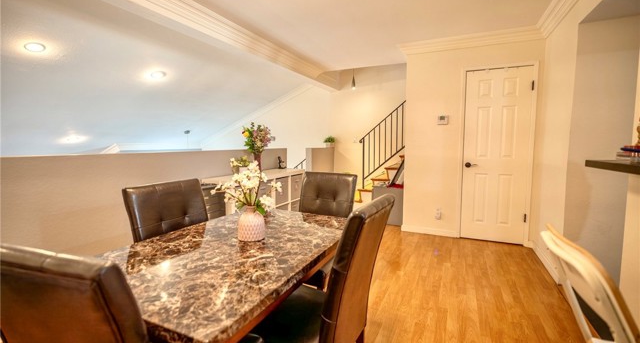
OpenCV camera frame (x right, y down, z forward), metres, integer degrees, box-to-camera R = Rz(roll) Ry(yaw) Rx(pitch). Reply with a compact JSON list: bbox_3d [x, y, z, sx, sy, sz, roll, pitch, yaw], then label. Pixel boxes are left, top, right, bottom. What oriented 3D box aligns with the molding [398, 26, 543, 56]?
[{"bbox_3d":[1.701,-1.523,3.316,1.530,0.125,0.110,2,6,26],"label":"molding"}]

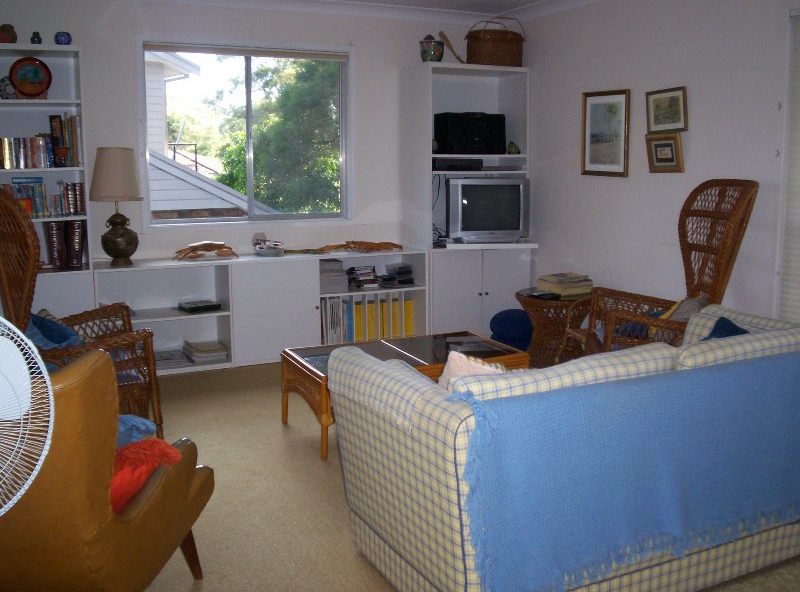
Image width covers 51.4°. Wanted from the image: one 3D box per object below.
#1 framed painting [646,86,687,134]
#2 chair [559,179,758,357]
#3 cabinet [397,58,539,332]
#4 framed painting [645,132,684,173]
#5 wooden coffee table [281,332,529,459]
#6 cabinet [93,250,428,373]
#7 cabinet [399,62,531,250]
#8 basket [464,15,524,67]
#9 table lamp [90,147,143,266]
[{"bbox_3d":[1.560,-1.085,4.877,0.030,0.251,0.329,-4,10,-24],"label":"framed painting"},{"bbox_3d":[1.323,0.033,4.194,0.858,1.228,0.845,0,9,4],"label":"chair"},{"bbox_3d":[0.494,-0.680,6.312,0.852,1.998,0.507,-4,10,-24],"label":"cabinet"},{"bbox_3d":[1.562,-0.842,4.915,0.033,0.230,0.290,-4,10,-24],"label":"framed painting"},{"bbox_3d":[0.024,0.465,4.205,1.105,0.390,0.663,-4,10,-24],"label":"wooden coffee table"},{"bbox_3d":[-0.924,0.076,5.768,2.249,0.692,0.500,-4,10,-24],"label":"cabinet"},{"bbox_3d":[0.480,-1.020,6.254,0.826,1.308,0.507,-4,10,-24],"label":"cabinet"},{"bbox_3d":[0.704,-1.870,6.177,0.416,0.393,0.312,-4,10,-24],"label":"basket"},{"bbox_3d":[-1.782,-0.567,5.291,0.332,0.744,0.332,-4,10,-24],"label":"table lamp"}]

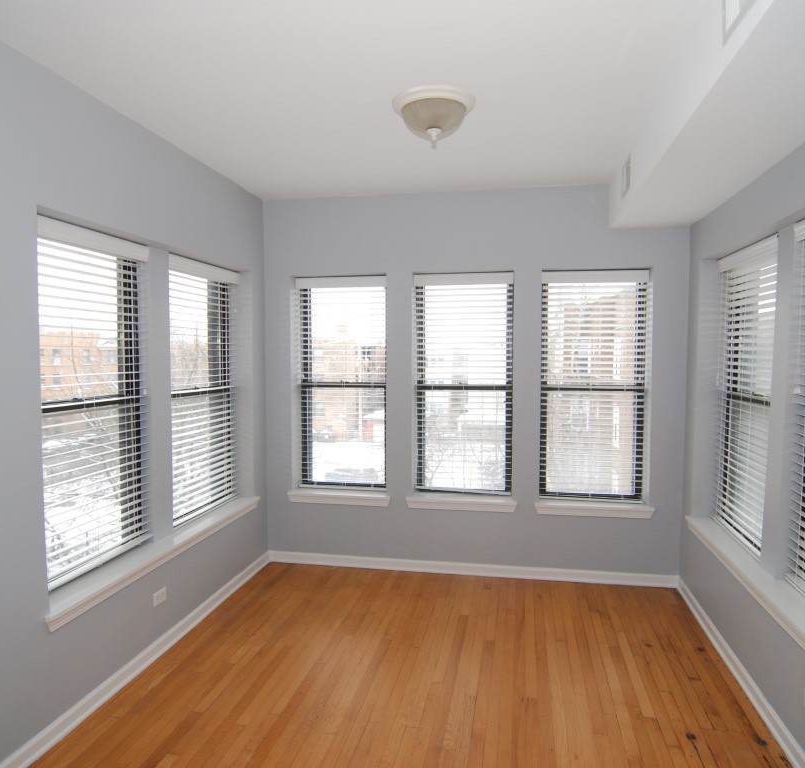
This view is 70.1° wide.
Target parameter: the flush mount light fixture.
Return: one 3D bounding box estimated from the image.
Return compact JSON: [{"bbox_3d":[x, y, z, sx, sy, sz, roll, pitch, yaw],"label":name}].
[{"bbox_3d":[0.146,-1.191,2.655,0.378,0.210,0.378,1,3,11],"label":"flush mount light fixture"}]

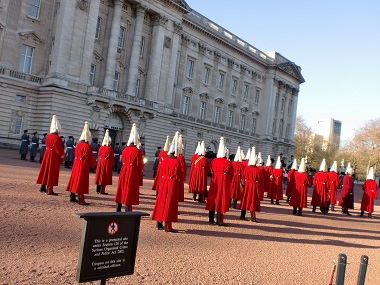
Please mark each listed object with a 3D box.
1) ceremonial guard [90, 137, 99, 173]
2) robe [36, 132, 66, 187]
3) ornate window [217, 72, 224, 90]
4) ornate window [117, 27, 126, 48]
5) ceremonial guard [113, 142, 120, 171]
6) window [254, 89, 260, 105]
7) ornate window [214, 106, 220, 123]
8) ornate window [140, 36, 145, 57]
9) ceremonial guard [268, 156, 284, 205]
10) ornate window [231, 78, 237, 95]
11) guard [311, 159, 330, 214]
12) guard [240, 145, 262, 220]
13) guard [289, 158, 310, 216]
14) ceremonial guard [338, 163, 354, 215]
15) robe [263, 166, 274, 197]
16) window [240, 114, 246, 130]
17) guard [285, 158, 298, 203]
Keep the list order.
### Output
[{"bbox_3d":[-5.446,0.779,22.000,0.560,1.970,0.460,5,-3,34],"label":"ceremonial guard"},{"bbox_3d":[-3.785,0.478,10.500,0.560,1.420,0.500,5,-3,42],"label":"robe"},{"bbox_3d":[5.453,-10.437,66.723,0.350,2.750,1.350,5,-3,41],"label":"ornate window"},{"bbox_3d":[-9.558,-14.470,53.185,0.250,2.850,1.300,5,-3,41],"label":"ornate window"},{"bbox_3d":[-5.023,0.997,26.703,0.550,1.900,0.450,5,-3,40],"label":"ceremonial guard"},{"bbox_3d":[13.335,-8.982,76.012,0.350,2.750,1.350,5,-3,41],"label":"window"},{"bbox_3d":[4.777,-4.725,66.490,0.350,2.800,1.350,5,-3,41],"label":"ornate window"},{"bbox_3d":[-6.393,-13.085,52.696,0.300,2.800,1.350,5,-3,40],"label":"ornate window"},{"bbox_3d":[3.876,1.680,16.962,0.640,2.120,0.500,7,-3,22],"label":"ceremonial guard"},{"bbox_3d":[8.320,-10.391,73.184,0.300,3.000,1.350,5,-3,39],"label":"ornate window"},{"bbox_3d":[5.214,1.725,15.162,0.640,2.120,0.500,6,-3,24],"label":"guard"},{"bbox_3d":[1.759,1.166,10.850,0.600,2.100,0.470,6,-3,25],"label":"guard"},{"bbox_3d":[3.987,1.610,13.900,0.570,2.080,0.520,6,-3,34],"label":"guard"},{"bbox_3d":[6.526,1.916,16.000,0.550,2.100,0.580,6,-3,18],"label":"ceremonial guard"},{"bbox_3d":[3.796,1.888,18.700,0.560,1.420,0.500,5,-3,38],"label":"robe"},{"bbox_3d":[10.680,-3.942,76.639,0.300,3.000,1.450,5,-3,40],"label":"window"},{"bbox_3d":[4.999,1.864,18.700,0.570,2.080,0.520,5,-3,38],"label":"guard"}]

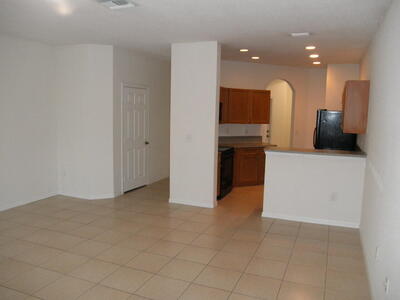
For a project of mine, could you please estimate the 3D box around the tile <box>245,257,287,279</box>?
[{"bbox_3d":[0.698,1.229,3.379,0.403,0.012,0.403,3,7,23],"label":"tile"}]

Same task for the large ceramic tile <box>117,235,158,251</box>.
[{"bbox_3d":[-0.765,1.148,3.992,0.403,0.012,0.403,3,7,23],"label":"large ceramic tile"}]

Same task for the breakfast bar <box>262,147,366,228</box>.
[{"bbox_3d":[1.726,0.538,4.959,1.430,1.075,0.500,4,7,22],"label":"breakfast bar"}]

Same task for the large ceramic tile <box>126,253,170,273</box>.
[{"bbox_3d":[-0.551,1.209,3.470,0.403,0.012,0.403,3,7,23],"label":"large ceramic tile"}]

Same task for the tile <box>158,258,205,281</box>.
[{"bbox_3d":[-0.185,1.232,3.315,0.403,0.012,0.403,3,7,23],"label":"tile"}]

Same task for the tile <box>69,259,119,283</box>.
[{"bbox_3d":[-1.072,1.228,3.300,0.397,0.012,0.397,4,7,22],"label":"tile"}]

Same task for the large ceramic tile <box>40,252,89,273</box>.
[{"bbox_3d":[-1.433,1.198,3.457,0.397,0.012,0.397,4,7,22],"label":"large ceramic tile"}]

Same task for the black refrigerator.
[{"bbox_3d":[2.827,0.005,6.807,0.820,1.680,0.790,3,7,23],"label":"black refrigerator"}]

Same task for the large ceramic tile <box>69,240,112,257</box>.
[{"bbox_3d":[-1.287,1.163,3.817,0.397,0.012,0.397,4,7,22],"label":"large ceramic tile"}]

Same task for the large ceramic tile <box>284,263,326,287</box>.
[{"bbox_3d":[1.067,1.269,3.275,0.397,0.012,0.397,4,7,22],"label":"large ceramic tile"}]

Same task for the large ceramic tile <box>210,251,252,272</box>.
[{"bbox_3d":[0.335,1.213,3.529,0.403,0.012,0.403,3,7,23],"label":"large ceramic tile"}]

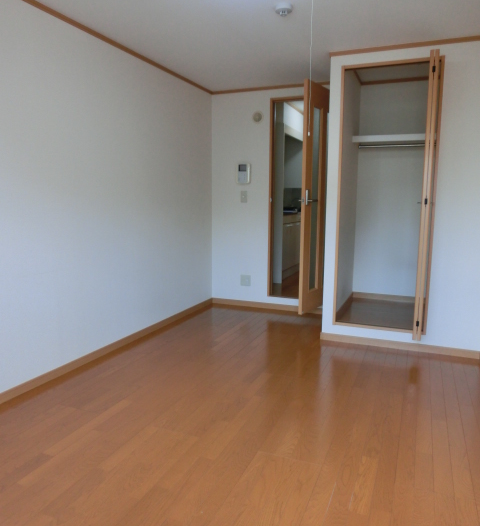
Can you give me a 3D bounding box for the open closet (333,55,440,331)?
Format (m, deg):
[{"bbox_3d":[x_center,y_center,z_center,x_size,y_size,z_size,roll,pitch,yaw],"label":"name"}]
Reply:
[{"bbox_3d":[1.297,-0.545,3.887,0.740,2.100,1.050,4,9,22],"label":"open closet"}]

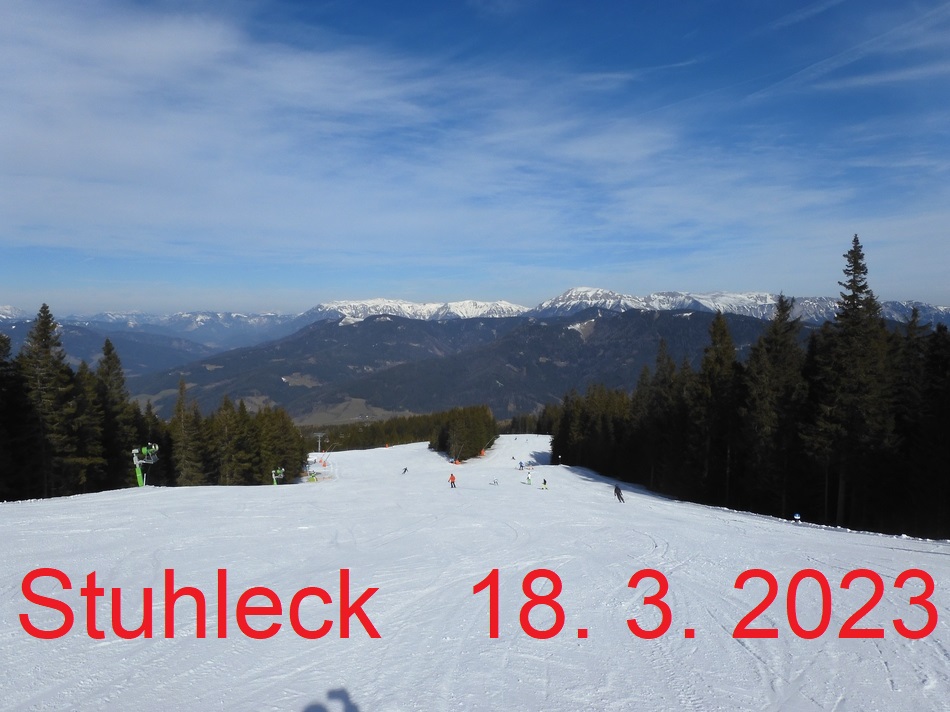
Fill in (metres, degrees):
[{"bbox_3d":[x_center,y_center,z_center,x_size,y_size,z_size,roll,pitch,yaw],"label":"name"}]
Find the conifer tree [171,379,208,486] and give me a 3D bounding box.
[{"bbox_3d":[-38.153,10.156,88.000,5.080,14.830,5.080,0,4,0],"label":"conifer tree"}]

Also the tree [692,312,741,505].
[{"bbox_3d":[25.672,5.687,70.000,5.100,20.620,5.100,0,4,0],"label":"tree"}]

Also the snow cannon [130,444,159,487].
[{"bbox_3d":[-35.133,11.534,70.000,2.600,4.680,1.600,2,4,30],"label":"snow cannon"}]

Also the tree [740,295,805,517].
[{"bbox_3d":[27.559,4.724,61.000,5.930,20.840,5.930,0,4,0],"label":"tree"}]

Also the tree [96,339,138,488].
[{"bbox_3d":[-40.718,6.606,75.000,4.780,17.200,4.780,0,4,0],"label":"tree"}]

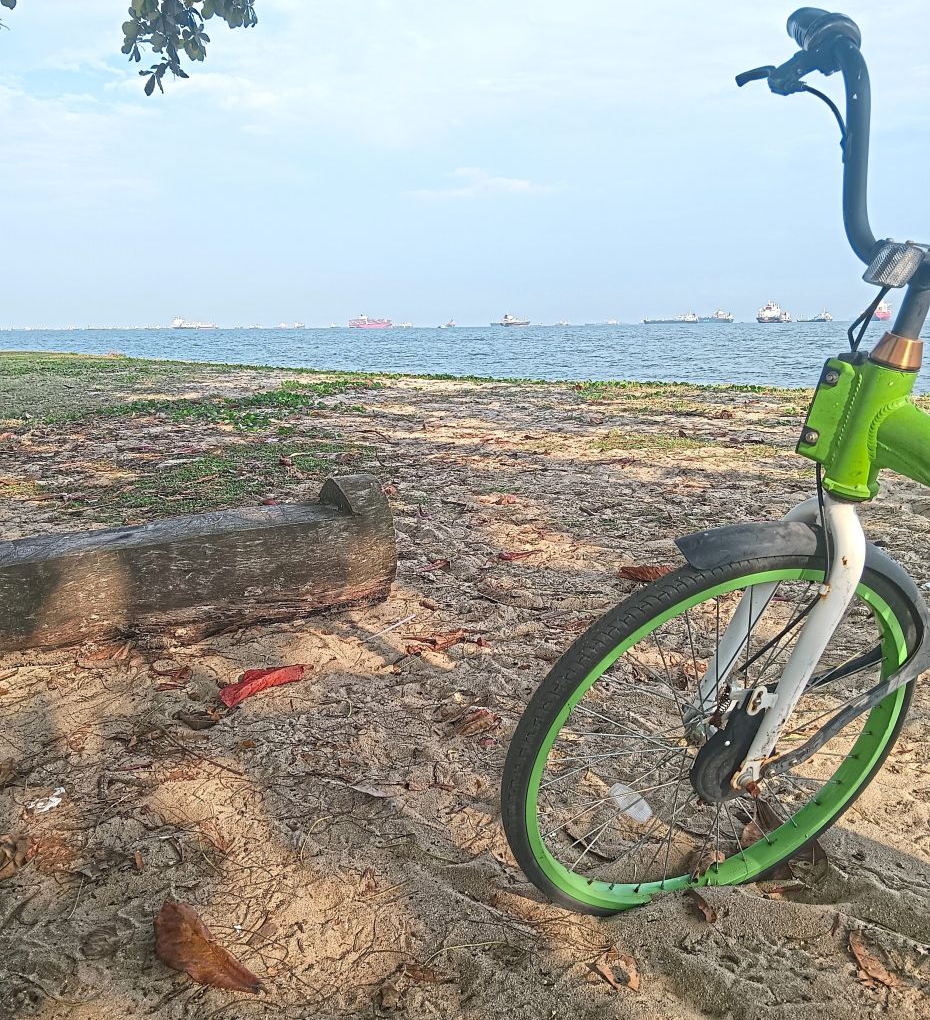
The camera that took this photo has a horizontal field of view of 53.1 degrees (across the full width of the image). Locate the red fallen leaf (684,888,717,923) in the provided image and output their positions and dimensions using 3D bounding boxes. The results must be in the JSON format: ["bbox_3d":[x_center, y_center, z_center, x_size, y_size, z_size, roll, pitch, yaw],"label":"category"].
[{"bbox_3d":[0.318,0.526,1.246,0.024,0.018,0.068,-3,11,-12],"label":"red fallen leaf"}]

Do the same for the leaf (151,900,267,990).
[{"bbox_3d":[-0.326,0.543,1.167,0.080,0.028,0.210,-11,15,-43],"label":"leaf"}]

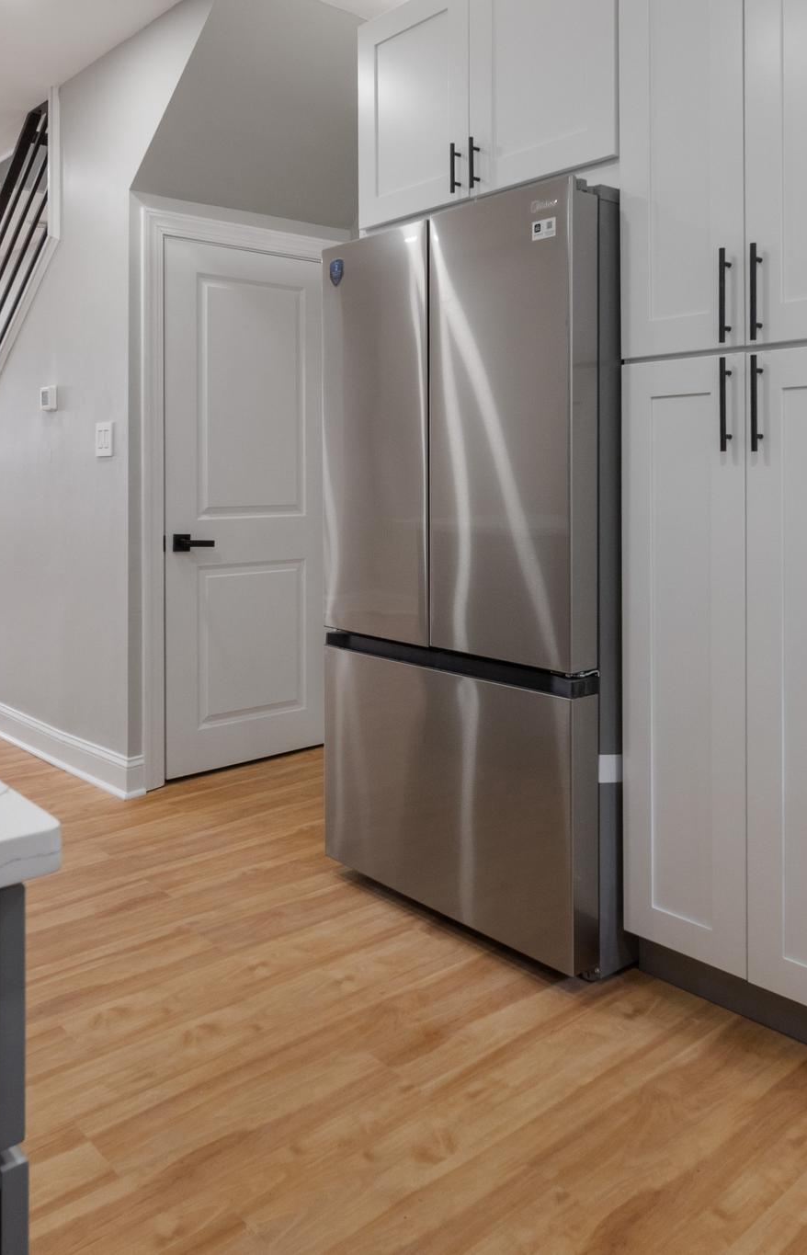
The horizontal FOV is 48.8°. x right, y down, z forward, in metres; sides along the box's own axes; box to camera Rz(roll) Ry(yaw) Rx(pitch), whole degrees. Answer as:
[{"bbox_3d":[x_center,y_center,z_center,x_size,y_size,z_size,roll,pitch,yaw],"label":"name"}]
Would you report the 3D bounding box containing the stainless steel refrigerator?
[{"bbox_3d":[0.338,-0.130,2.550,0.740,1.790,0.905,-7,9,-43],"label":"stainless steel refrigerator"}]

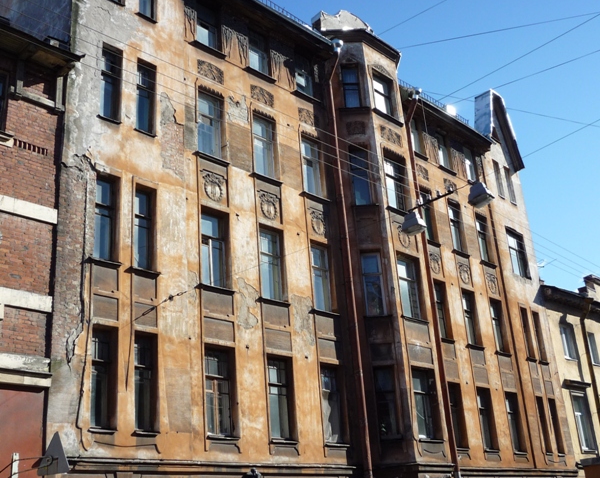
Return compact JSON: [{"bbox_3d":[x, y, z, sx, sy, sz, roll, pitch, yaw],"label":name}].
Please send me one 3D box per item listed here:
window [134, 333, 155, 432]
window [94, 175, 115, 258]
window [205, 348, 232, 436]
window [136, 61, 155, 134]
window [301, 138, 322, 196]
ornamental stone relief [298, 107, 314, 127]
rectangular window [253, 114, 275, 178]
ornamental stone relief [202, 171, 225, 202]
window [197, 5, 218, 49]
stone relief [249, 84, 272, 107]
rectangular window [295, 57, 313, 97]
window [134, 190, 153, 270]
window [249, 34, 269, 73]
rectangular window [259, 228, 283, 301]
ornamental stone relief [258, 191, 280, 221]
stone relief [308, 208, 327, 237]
[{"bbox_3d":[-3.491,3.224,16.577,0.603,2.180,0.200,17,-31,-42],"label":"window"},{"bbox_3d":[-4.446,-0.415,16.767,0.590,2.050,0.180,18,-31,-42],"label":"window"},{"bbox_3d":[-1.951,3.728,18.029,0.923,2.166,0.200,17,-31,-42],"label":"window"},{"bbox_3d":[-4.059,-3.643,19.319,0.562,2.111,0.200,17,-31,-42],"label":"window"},{"bbox_3d":[0.303,-2.143,22.935,0.871,2.010,0.180,18,-31,-42],"label":"window"},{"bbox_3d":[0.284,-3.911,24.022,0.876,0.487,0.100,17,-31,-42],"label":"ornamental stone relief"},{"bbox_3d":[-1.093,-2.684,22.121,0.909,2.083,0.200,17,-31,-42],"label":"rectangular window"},{"bbox_3d":[-2.293,-1.356,19.925,0.820,0.834,0.100,17,-31,-42],"label":"ornamental stone relief"},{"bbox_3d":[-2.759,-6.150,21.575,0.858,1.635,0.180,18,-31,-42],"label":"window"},{"bbox_3d":[-1.131,-4.356,22.679,0.959,0.487,0.100,17,-31,-42],"label":"stone relief"},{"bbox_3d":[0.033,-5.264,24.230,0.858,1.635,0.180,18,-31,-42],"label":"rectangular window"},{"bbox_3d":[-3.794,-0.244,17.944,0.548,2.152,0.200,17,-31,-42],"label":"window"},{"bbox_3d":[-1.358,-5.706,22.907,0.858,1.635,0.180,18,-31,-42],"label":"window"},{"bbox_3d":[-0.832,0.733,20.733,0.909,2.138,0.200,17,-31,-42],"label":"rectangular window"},{"bbox_3d":[-0.858,-0.922,20.686,0.670,0.804,0.100,18,-31,-42],"label":"ornamental stone relief"},{"bbox_3d":[0.547,-0.476,22.022,0.657,0.804,0.100,18,-31,-42],"label":"stone relief"}]

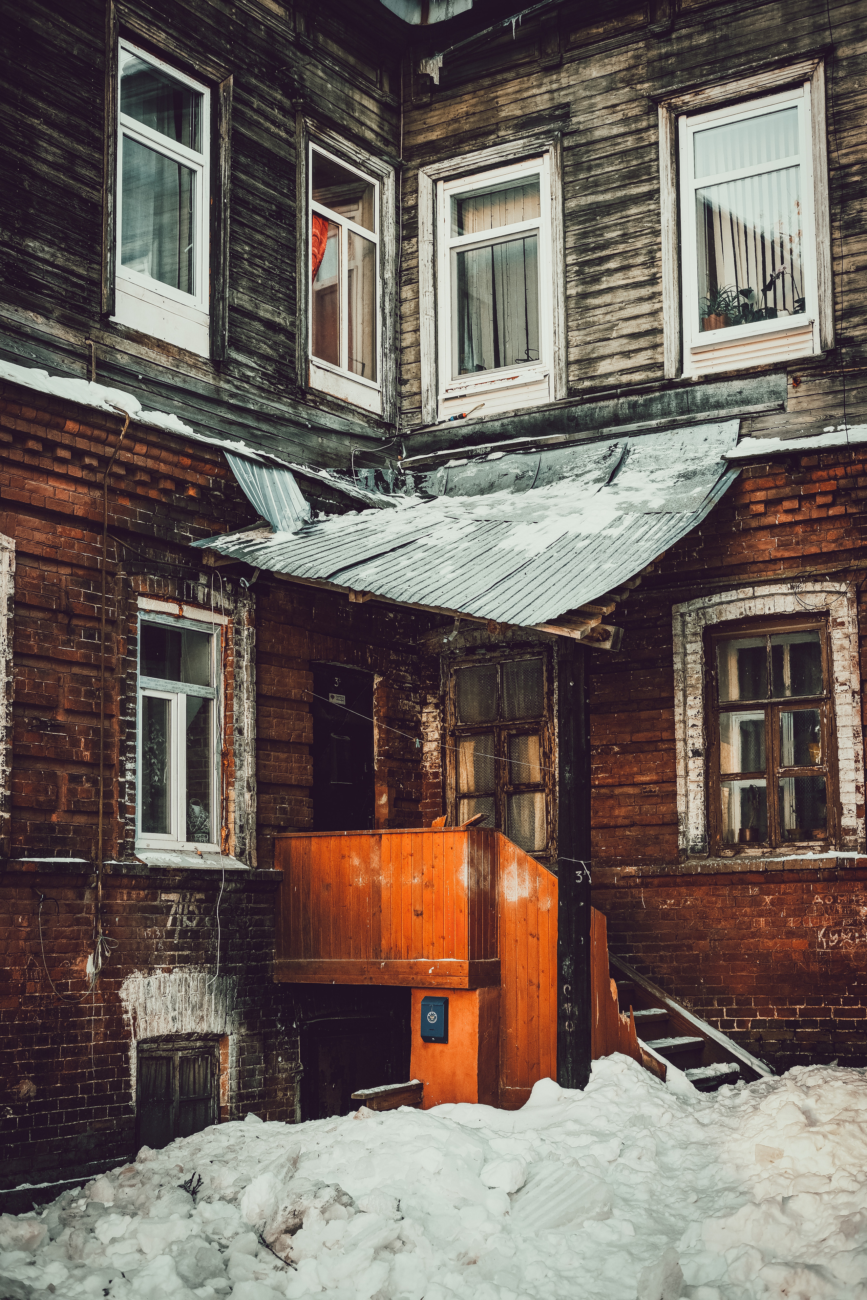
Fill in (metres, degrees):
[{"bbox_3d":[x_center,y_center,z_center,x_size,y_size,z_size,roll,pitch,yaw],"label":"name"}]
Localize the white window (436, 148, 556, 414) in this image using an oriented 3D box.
[{"bbox_3d":[0.523,-2.983,15.912,1.092,2.091,0.100,-6,-10,32],"label":"white window"}]

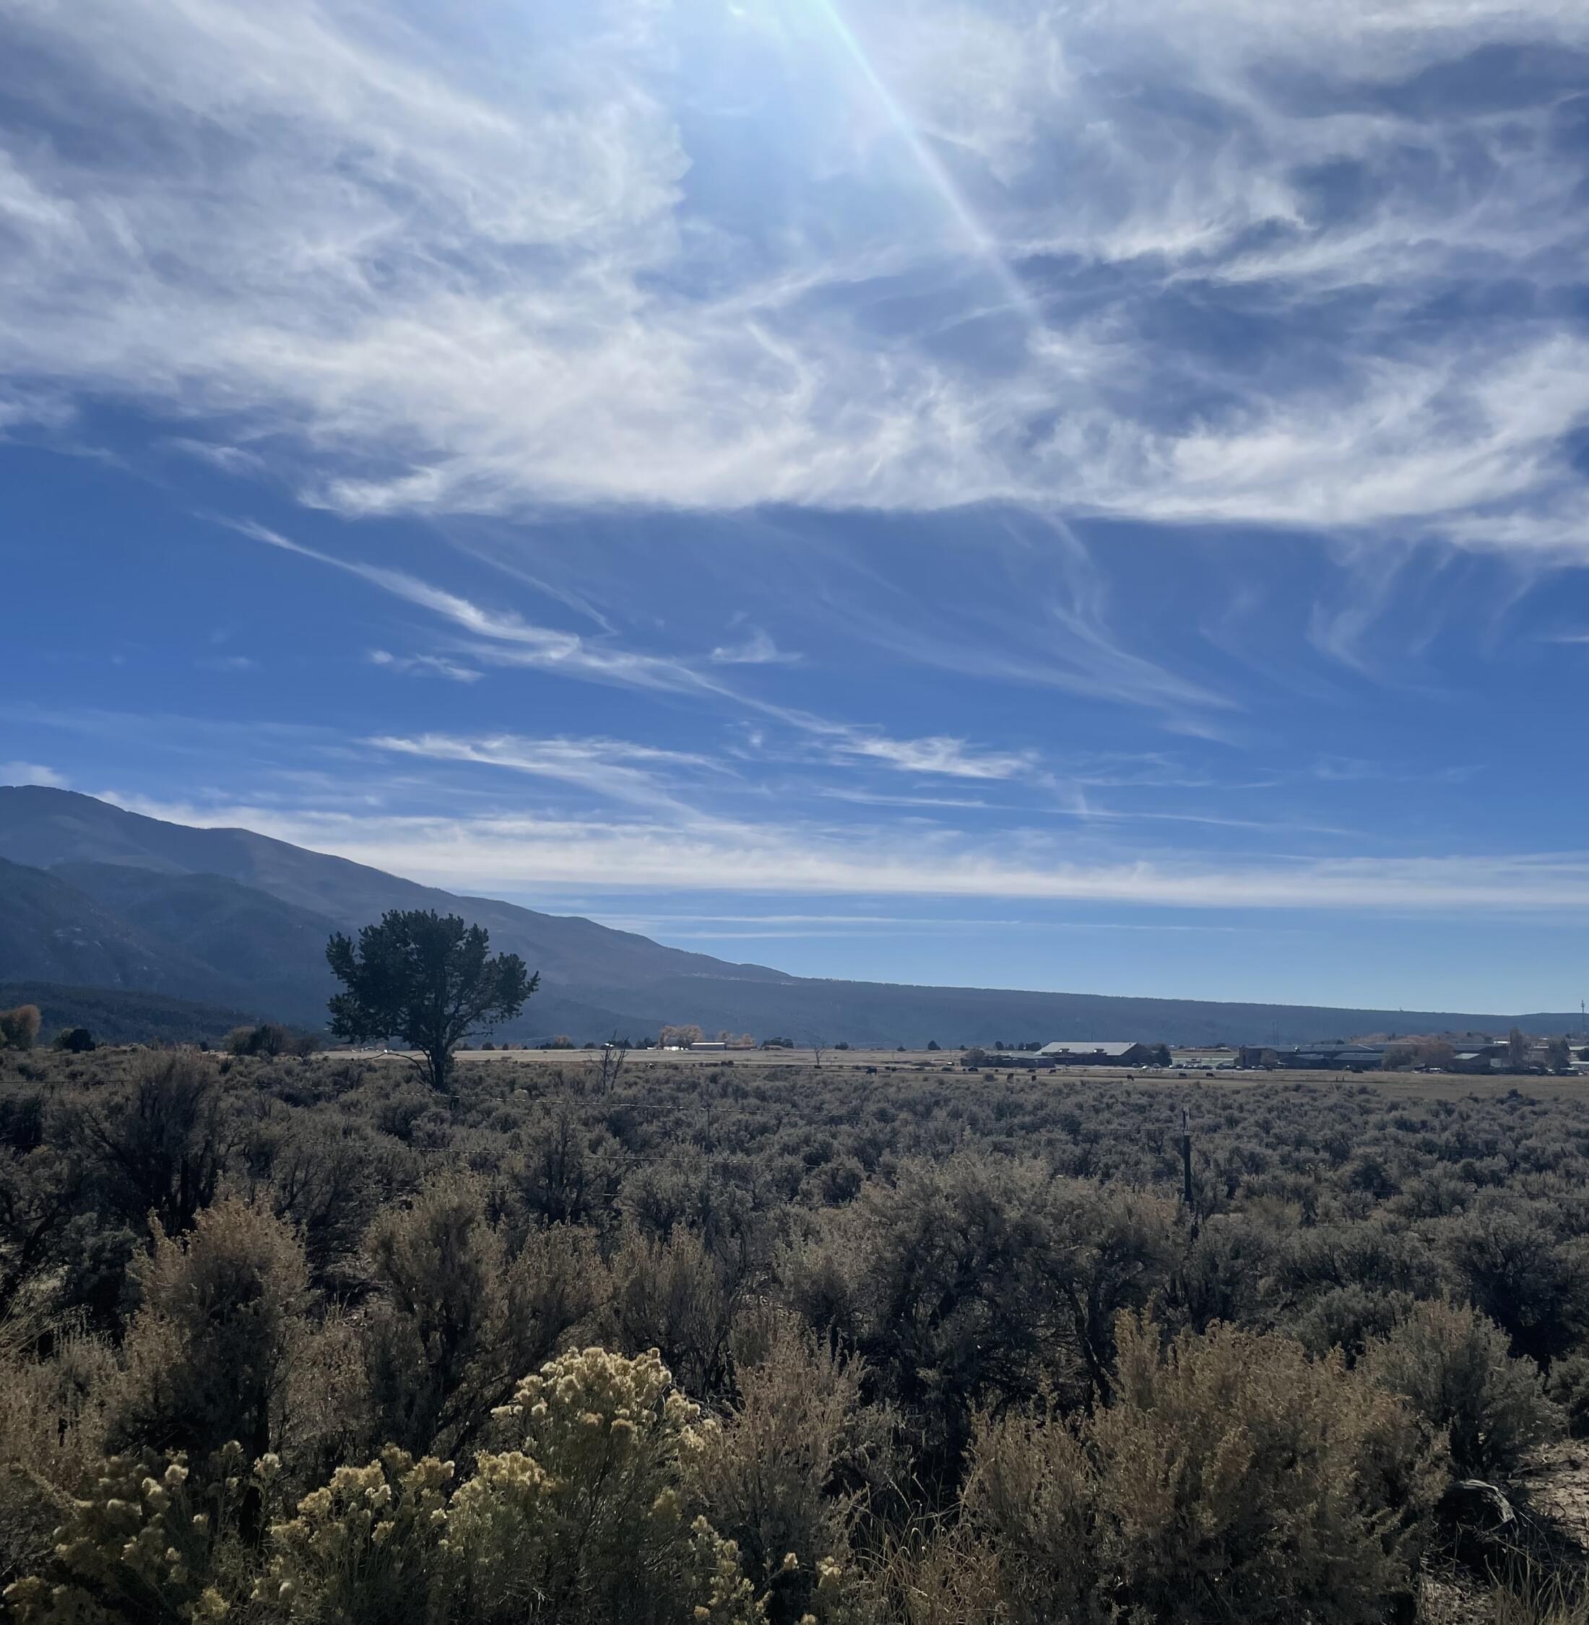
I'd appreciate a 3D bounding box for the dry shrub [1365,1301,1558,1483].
[{"bbox_3d":[2.553,2.203,6.347,0.740,0.680,0.720,-3,-8,21],"label":"dry shrub"}]

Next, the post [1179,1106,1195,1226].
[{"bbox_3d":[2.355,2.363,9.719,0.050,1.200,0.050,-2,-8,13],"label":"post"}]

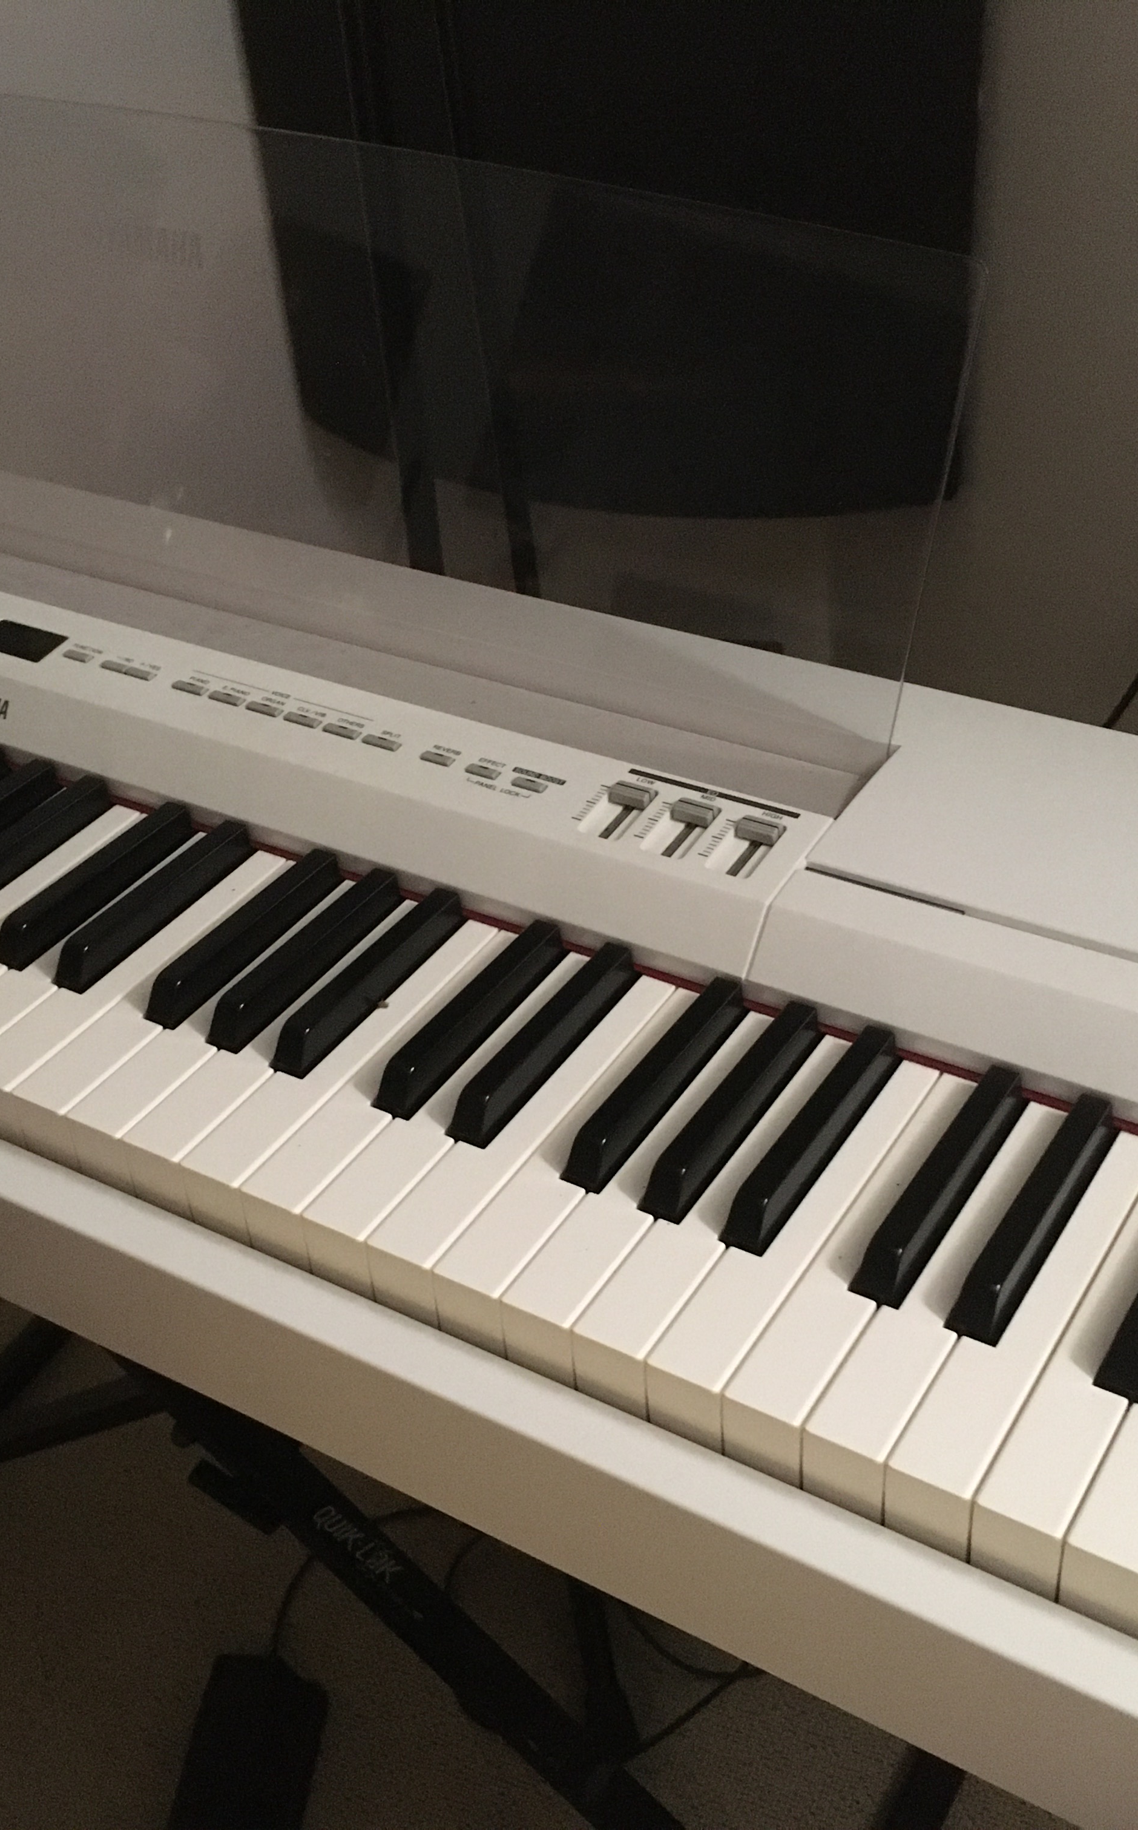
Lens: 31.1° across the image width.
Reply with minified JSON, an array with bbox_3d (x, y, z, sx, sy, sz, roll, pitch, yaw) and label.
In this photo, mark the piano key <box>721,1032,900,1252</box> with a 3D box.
[{"bbox_3d":[0.073,0.065,0.609,0.014,0.011,0.096,18,41,27],"label":"piano key"}]

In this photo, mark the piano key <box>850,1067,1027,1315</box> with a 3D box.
[{"bbox_3d":[0.108,0.076,0.590,0.013,0.013,0.096,18,41,27],"label":"piano key"}]

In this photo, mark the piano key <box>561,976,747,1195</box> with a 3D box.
[{"bbox_3d":[0.028,0.051,0.633,0.014,0.011,0.096,18,41,27],"label":"piano key"}]

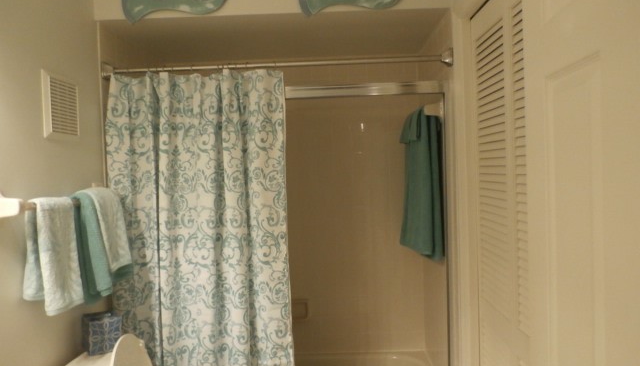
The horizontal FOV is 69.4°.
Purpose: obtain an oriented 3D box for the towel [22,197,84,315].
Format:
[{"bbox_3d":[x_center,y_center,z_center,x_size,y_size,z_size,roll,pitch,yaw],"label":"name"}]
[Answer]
[{"bbox_3d":[-0.874,0.229,1.514,0.097,0.370,0.205,-2,2,0],"label":"towel"}]

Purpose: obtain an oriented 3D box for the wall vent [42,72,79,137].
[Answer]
[{"bbox_3d":[-0.935,-0.274,1.688,0.023,0.235,0.213,-2,2,0],"label":"wall vent"}]

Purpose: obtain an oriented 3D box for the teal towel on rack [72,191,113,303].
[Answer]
[{"bbox_3d":[-0.850,0.237,1.734,0.140,0.420,0.165,-2,2,0],"label":"teal towel on rack"}]

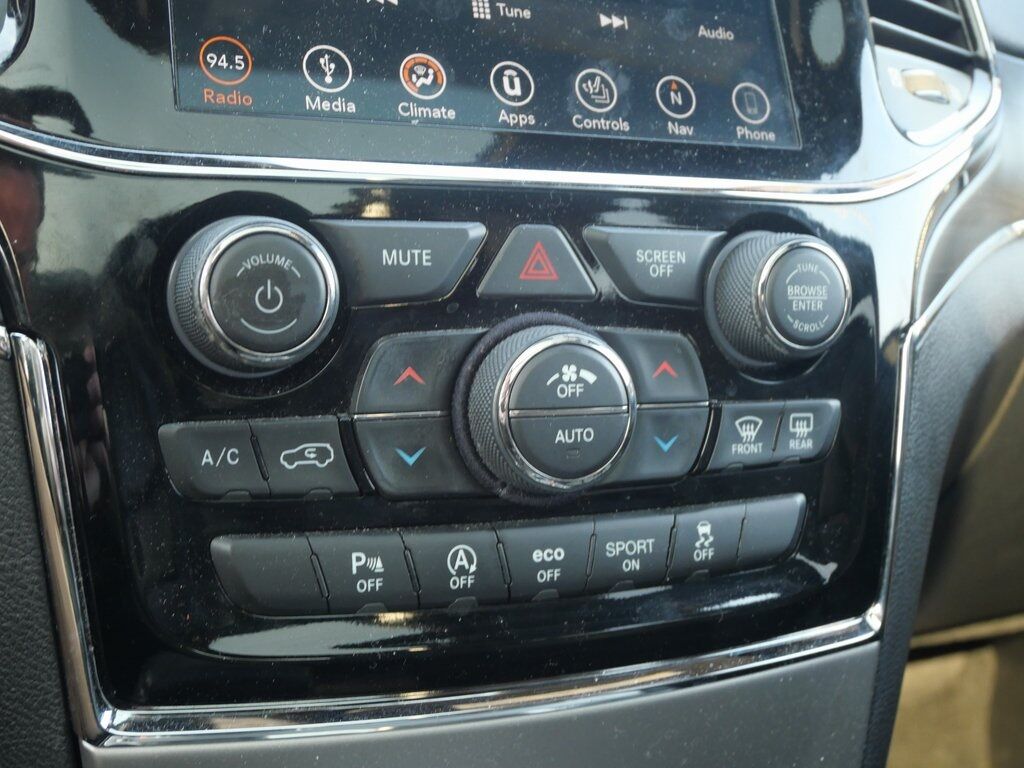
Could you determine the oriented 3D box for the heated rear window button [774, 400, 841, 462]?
[{"bbox_3d":[0.079,0.013,0.359,0.023,0.017,0.008,-1,4,-25],"label":"heated rear window button"}]

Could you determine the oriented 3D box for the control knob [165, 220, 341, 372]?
[{"bbox_3d":[-0.056,-0.019,0.287,0.037,0.037,0.019,-1,4,-25],"label":"control knob"}]

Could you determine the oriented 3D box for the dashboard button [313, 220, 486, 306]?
[{"bbox_3d":[-0.027,-0.028,0.310,0.044,0.020,0.008,-1,4,-25],"label":"dashboard button"}]

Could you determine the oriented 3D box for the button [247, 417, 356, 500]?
[{"bbox_3d":[-0.048,0.017,0.299,0.026,0.019,0.008,-1,4,-25],"label":"button"}]

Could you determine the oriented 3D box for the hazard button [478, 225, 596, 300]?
[{"bbox_3d":[0.006,-0.030,0.322,0.033,0.018,0.006,-2,-1,-25],"label":"hazard button"}]

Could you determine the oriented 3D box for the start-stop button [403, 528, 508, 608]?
[{"bbox_3d":[-0.015,0.043,0.311,0.027,0.019,0.007,-2,-1,-25],"label":"start-stop button"}]

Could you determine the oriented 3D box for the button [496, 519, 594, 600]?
[{"bbox_3d":[0.007,0.043,0.325,0.028,0.019,0.008,-1,-1,-25],"label":"button"}]

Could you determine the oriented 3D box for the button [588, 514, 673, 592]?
[{"bbox_3d":[0.029,0.042,0.331,0.027,0.019,0.007,-2,-1,-25],"label":"button"}]

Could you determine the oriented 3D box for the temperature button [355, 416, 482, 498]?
[{"bbox_3d":[-0.022,0.017,0.311,0.035,0.020,0.008,-1,4,-25],"label":"temperature button"}]

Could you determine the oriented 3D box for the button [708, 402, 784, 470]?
[{"bbox_3d":[0.061,0.013,0.347,0.026,0.018,0.007,-2,-1,-25],"label":"button"}]

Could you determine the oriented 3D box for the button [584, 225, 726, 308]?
[{"bbox_3d":[0.037,-0.030,0.336,0.043,0.020,0.006,-2,-1,-25],"label":"button"}]

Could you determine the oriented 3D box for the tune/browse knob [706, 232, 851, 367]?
[{"bbox_3d":[0.073,-0.023,0.348,0.037,0.037,0.019,-1,4,-25],"label":"tune/browse knob"}]

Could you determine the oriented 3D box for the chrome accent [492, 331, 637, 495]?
[{"bbox_3d":[0.013,0.006,0.308,0.037,0.037,0.005,-2,-1,-25],"label":"chrome accent"}]

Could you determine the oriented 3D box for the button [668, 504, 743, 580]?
[{"bbox_3d":[0.049,0.041,0.341,0.025,0.019,0.007,-2,-1,-25],"label":"button"}]

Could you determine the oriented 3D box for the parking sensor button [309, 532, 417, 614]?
[{"bbox_3d":[-0.035,0.043,0.301,0.027,0.019,0.007,-2,-1,-25],"label":"parking sensor button"}]

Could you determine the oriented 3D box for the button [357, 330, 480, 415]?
[{"bbox_3d":[-0.022,-0.003,0.310,0.034,0.020,0.008,-1,4,-25],"label":"button"}]

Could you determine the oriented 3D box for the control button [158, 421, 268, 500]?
[{"bbox_3d":[-0.067,0.017,0.291,0.025,0.018,0.008,-1,4,-25],"label":"control button"}]

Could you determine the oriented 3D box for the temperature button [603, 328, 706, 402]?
[{"bbox_3d":[0.035,-0.004,0.335,0.033,0.019,0.007,-2,-1,-25],"label":"temperature button"}]

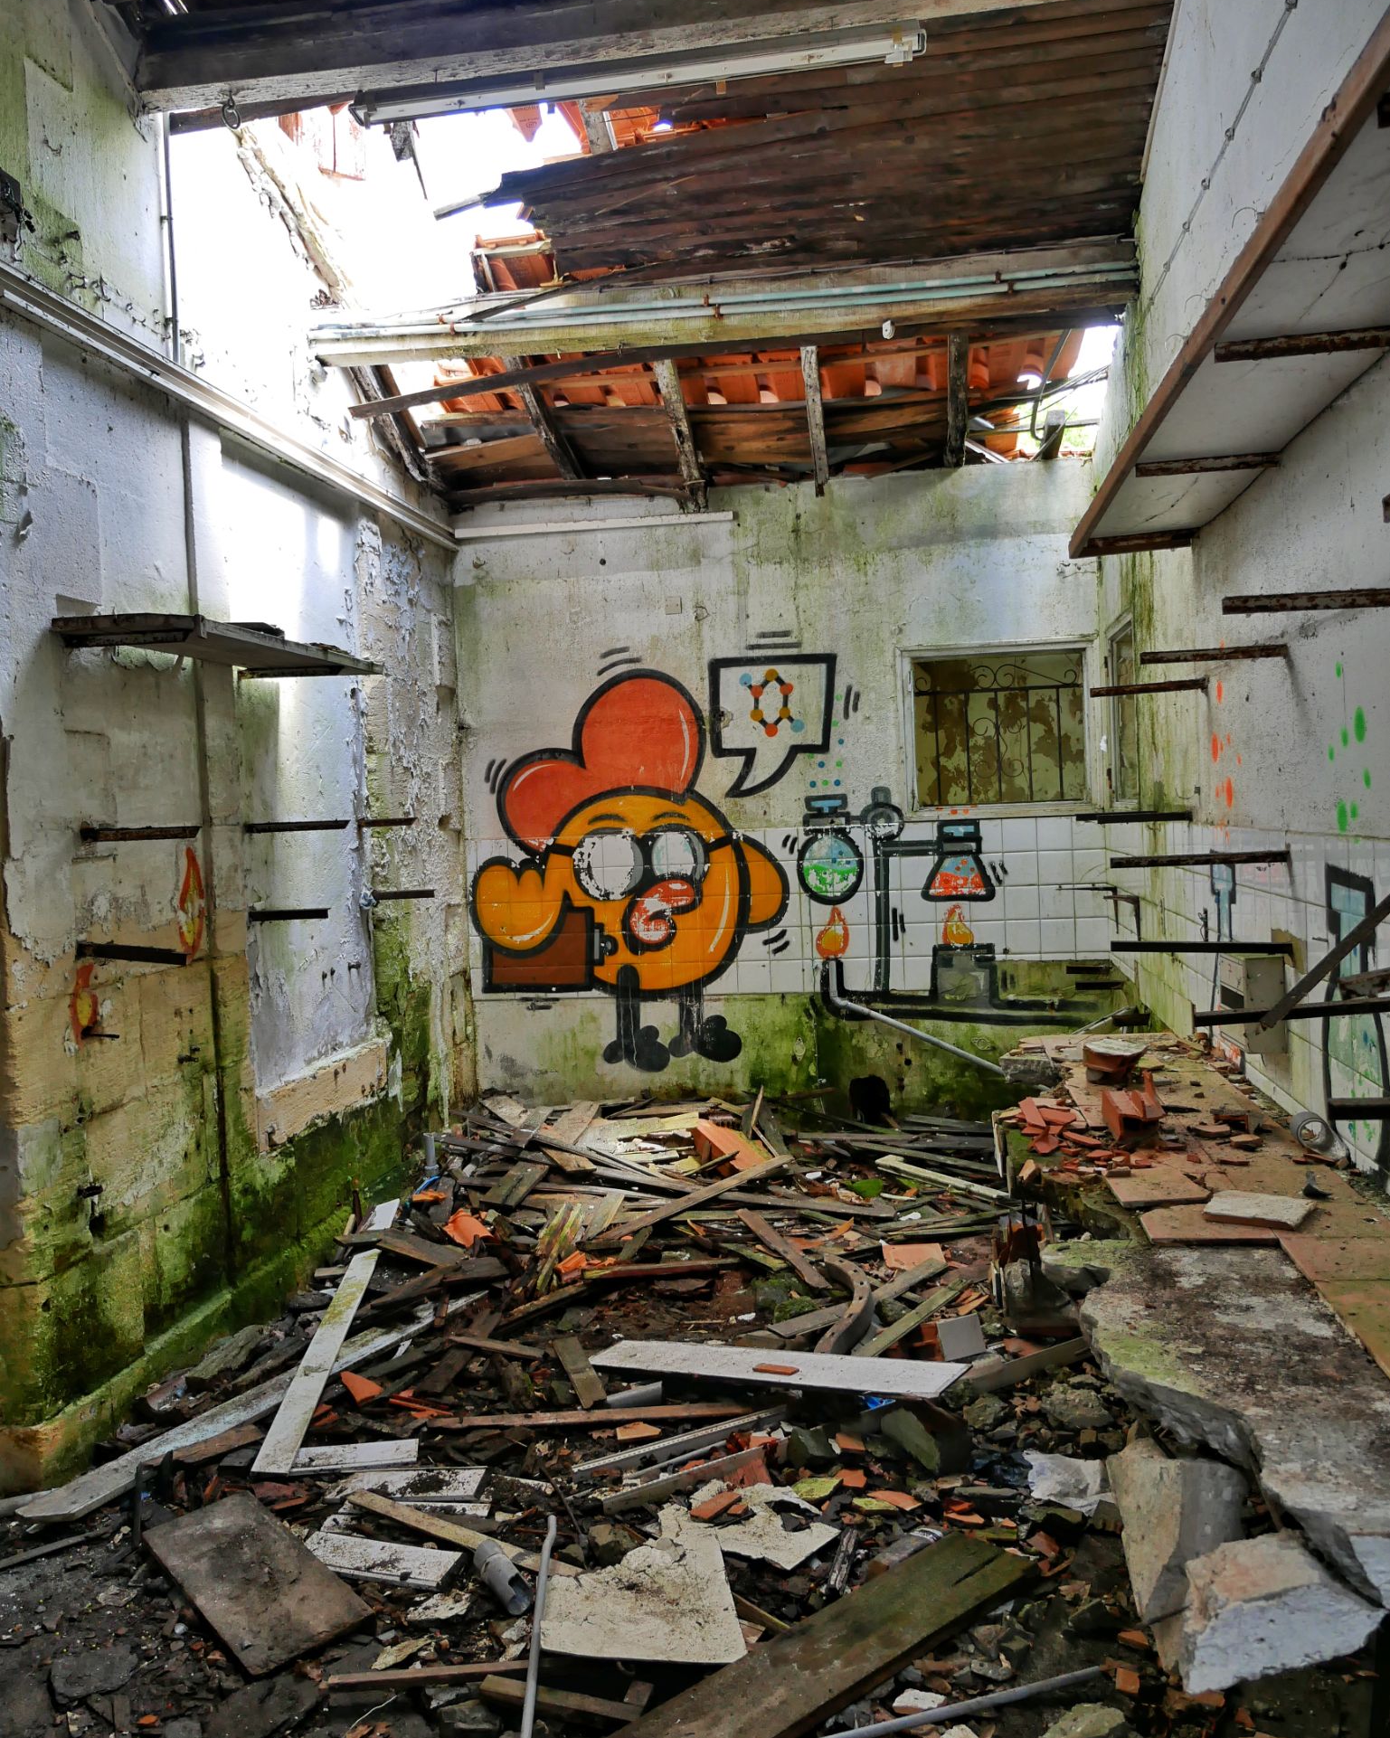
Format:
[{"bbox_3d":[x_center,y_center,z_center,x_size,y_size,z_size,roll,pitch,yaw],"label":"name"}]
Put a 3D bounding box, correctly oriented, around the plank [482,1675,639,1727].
[{"bbox_3d":[-0.221,1.408,2.163,0.300,0.021,0.040,-1,3,19],"label":"plank"}]

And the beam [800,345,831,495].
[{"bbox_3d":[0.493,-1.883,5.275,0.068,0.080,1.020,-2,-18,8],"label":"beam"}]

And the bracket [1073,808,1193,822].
[{"bbox_3d":[1.296,-0.153,3.810,0.332,0.030,0.030,0,3,17],"label":"bracket"}]

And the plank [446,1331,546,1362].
[{"bbox_3d":[-0.565,1.342,3.587,0.315,0.017,0.034,-1,3,24],"label":"plank"}]

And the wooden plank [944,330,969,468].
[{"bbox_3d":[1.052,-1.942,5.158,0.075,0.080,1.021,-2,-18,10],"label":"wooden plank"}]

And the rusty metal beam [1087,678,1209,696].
[{"bbox_3d":[1.252,-0.499,3.555,0.306,0.028,0.028,-2,3,14],"label":"rusty metal beam"}]

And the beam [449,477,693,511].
[{"bbox_3d":[-0.571,-1.719,5.895,1.121,0.100,0.070,2,3,8],"label":"beam"}]

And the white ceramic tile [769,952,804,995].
[{"bbox_3d":[0.424,0.494,5.888,0.150,0.150,0.010,-2,2,8],"label":"white ceramic tile"}]

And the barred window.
[{"bbox_3d":[1.358,-0.625,5.736,0.757,0.695,0.090,-2,2,8],"label":"barred window"}]

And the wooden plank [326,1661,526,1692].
[{"bbox_3d":[-0.461,1.421,2.257,0.360,0.018,0.022,-2,3,-4],"label":"wooden plank"}]

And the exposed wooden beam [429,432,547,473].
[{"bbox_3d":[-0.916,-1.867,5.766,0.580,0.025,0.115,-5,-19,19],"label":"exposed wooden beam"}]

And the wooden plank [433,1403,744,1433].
[{"bbox_3d":[-0.259,1.370,3.204,0.810,0.020,0.036,-2,2,0],"label":"wooden plank"}]

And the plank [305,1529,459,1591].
[{"bbox_3d":[-0.654,1.418,2.631,0.343,0.018,0.108,-2,3,17],"label":"plank"}]

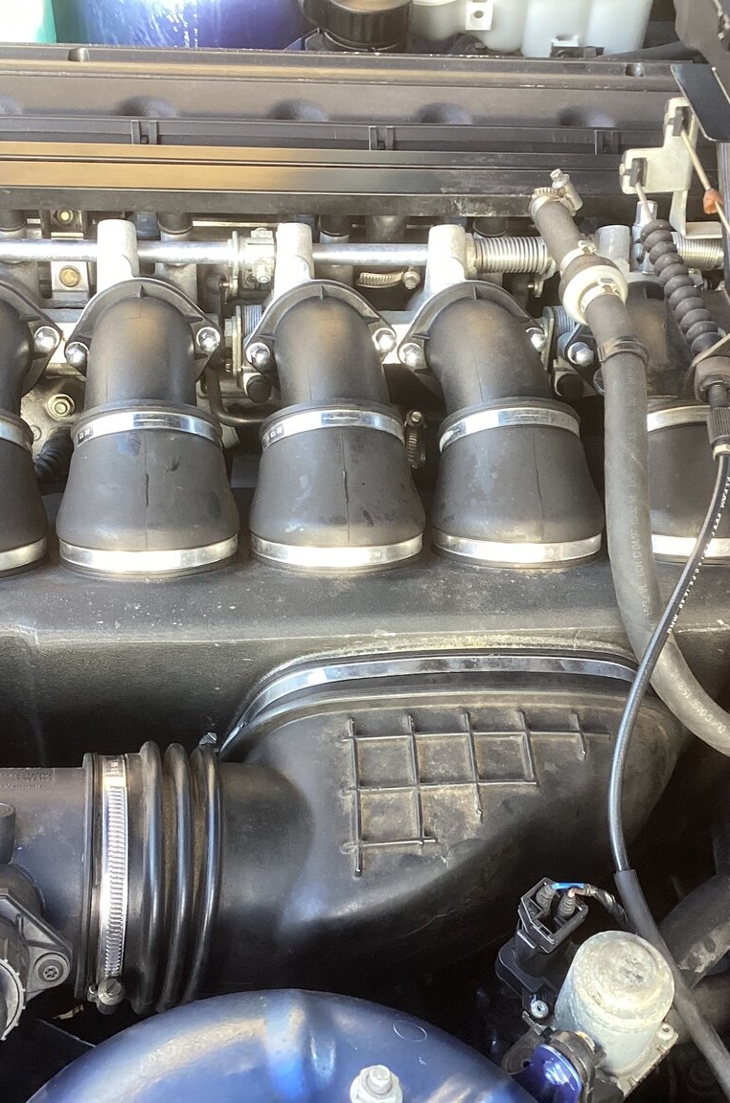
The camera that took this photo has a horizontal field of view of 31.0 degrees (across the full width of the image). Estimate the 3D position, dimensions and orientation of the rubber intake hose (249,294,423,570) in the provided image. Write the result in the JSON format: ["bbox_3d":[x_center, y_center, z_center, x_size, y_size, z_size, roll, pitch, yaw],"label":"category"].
[{"bbox_3d":[-0.020,-0.065,0.735,0.096,0.106,0.208,-2,45,-6],"label":"rubber intake hose"}]

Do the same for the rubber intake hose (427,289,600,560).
[{"bbox_3d":[0.079,-0.067,0.747,0.096,0.106,0.208,-2,45,-6],"label":"rubber intake hose"}]

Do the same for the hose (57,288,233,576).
[{"bbox_3d":[-0.119,-0.063,0.723,0.096,0.106,0.208,-2,45,-6],"label":"hose"}]

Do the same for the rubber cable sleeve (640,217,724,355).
[{"bbox_3d":[0.178,-0.150,0.743,0.018,0.018,0.108,-3,51,-6],"label":"rubber cable sleeve"}]

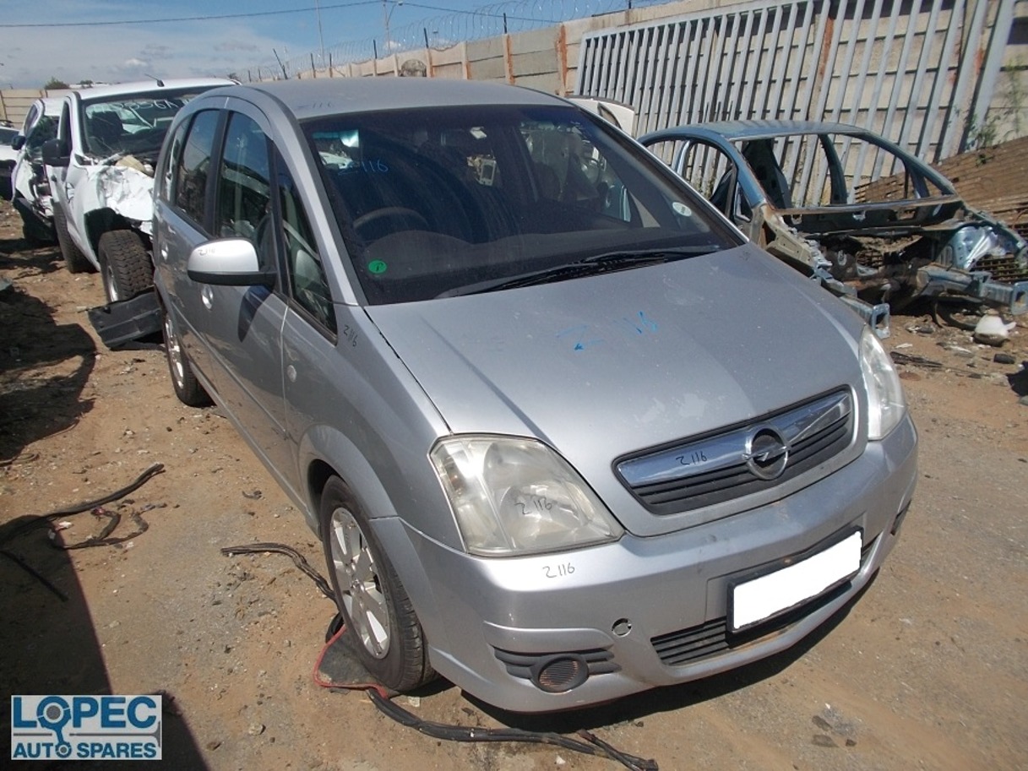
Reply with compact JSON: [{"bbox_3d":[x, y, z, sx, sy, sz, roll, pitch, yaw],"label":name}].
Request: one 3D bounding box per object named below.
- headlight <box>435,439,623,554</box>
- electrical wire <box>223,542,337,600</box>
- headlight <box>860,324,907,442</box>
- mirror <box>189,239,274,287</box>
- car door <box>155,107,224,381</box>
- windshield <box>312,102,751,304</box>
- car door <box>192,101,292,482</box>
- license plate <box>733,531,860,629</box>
[{"bbox_3d":[0.017,0.219,1.665,0.350,0.250,0.330,-13,23,-30],"label":"headlight"},{"bbox_3d":[-0.816,0.624,2.700,0.600,0.040,0.150,11,23,30],"label":"electrical wire"},{"bbox_3d":[1.019,-0.021,2.260,0.350,0.250,0.330,-13,23,-30],"label":"headlight"},{"bbox_3d":[-0.849,-0.362,2.310,0.240,0.160,0.170,-13,23,-30],"label":"mirror"},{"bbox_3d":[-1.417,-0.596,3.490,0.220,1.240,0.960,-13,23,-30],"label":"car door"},{"bbox_3d":[0.016,-0.655,2.504,1.370,0.130,0.990,-13,52,-30],"label":"windshield"},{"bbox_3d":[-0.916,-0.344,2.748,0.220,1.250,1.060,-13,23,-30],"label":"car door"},{"bbox_3d":[0.681,0.461,1.834,0.450,0.130,0.025,-10,16,-31],"label":"license plate"}]

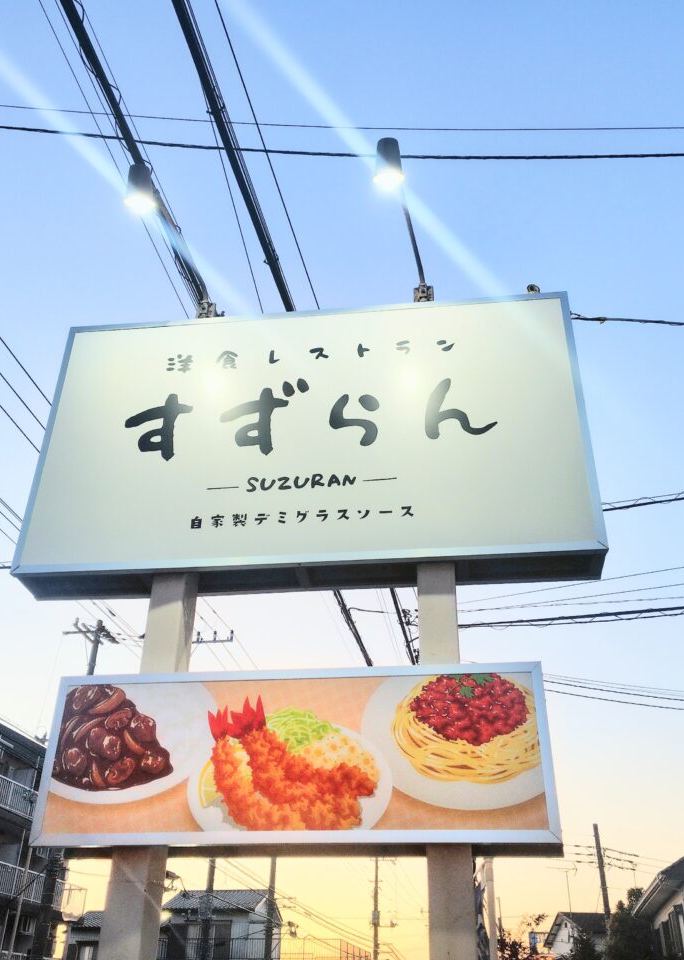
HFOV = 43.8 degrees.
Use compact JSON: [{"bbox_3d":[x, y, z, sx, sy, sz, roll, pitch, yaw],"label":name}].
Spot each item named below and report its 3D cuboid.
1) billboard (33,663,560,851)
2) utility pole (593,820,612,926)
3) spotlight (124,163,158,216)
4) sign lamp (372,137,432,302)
[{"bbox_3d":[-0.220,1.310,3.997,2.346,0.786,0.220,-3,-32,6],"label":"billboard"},{"bbox_3d":[12.418,21.119,39.425,0.320,9.700,0.320,-3,-32,6],"label":"utility pole"},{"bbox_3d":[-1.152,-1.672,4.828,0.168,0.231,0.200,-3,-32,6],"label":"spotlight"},{"bbox_3d":[0.380,-1.475,5.019,0.189,0.357,1.092,-8,-33,14],"label":"sign lamp"}]

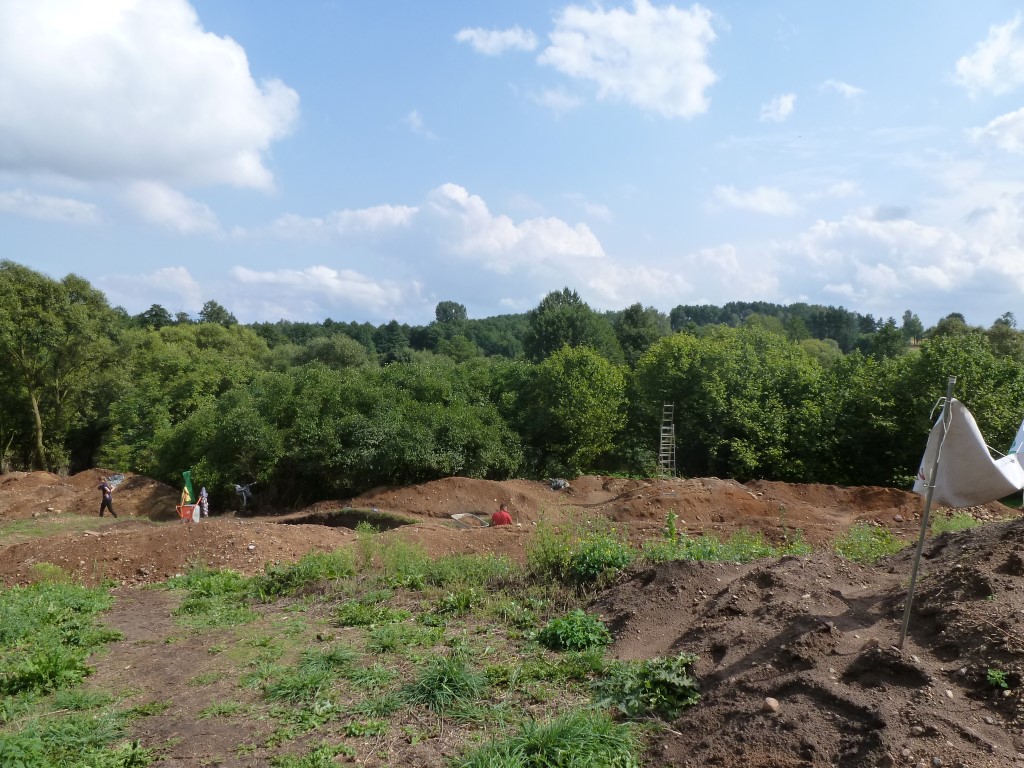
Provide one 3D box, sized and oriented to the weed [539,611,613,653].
[{"bbox_3d":[0.537,2.096,6.096,0.633,0.300,0.520,0,1,0],"label":"weed"}]

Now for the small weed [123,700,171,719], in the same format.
[{"bbox_3d":[-2.304,2.035,4.475,0.293,0.085,0.210,0,1,0],"label":"small weed"}]

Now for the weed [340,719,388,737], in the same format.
[{"bbox_3d":[-0.870,2.010,4.190,0.275,0.085,0.210,0,1,0],"label":"weed"}]

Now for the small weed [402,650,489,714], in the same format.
[{"bbox_3d":[-0.449,1.923,4.656,0.547,0.332,0.500,0,1,0],"label":"small weed"}]

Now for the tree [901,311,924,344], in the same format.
[{"bbox_3d":[101.535,-14.108,180.000,5.902,9.051,5.902,0,1,0],"label":"tree"}]

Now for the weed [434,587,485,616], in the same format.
[{"bbox_3d":[-0.546,2.243,7.382,0.504,0.265,0.360,0,1,0],"label":"weed"}]

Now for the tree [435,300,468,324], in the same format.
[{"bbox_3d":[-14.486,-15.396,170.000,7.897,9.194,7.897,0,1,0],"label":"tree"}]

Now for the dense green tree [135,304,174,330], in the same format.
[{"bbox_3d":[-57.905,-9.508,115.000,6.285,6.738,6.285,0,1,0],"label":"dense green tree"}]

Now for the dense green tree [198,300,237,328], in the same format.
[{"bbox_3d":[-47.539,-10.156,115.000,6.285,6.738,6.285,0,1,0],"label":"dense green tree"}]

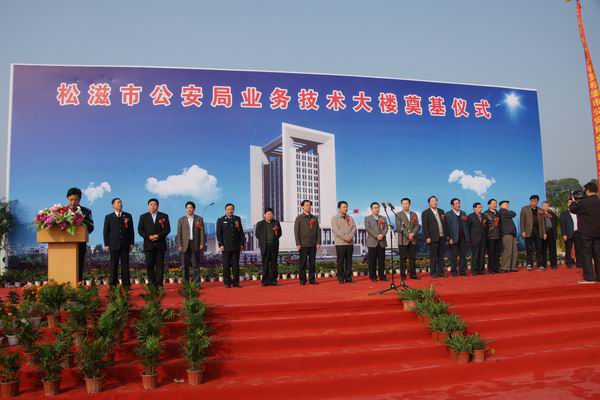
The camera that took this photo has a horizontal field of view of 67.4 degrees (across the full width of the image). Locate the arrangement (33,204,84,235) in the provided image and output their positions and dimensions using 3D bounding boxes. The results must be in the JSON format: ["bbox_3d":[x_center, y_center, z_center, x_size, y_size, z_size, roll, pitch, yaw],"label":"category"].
[{"bbox_3d":[-3.569,0.288,6.650,0.710,0.430,0.420,0,-4,-15],"label":"arrangement"}]

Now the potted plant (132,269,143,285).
[{"bbox_3d":[-3.503,1.649,9.700,0.220,0.340,0.220,-1,-4,-12],"label":"potted plant"}]

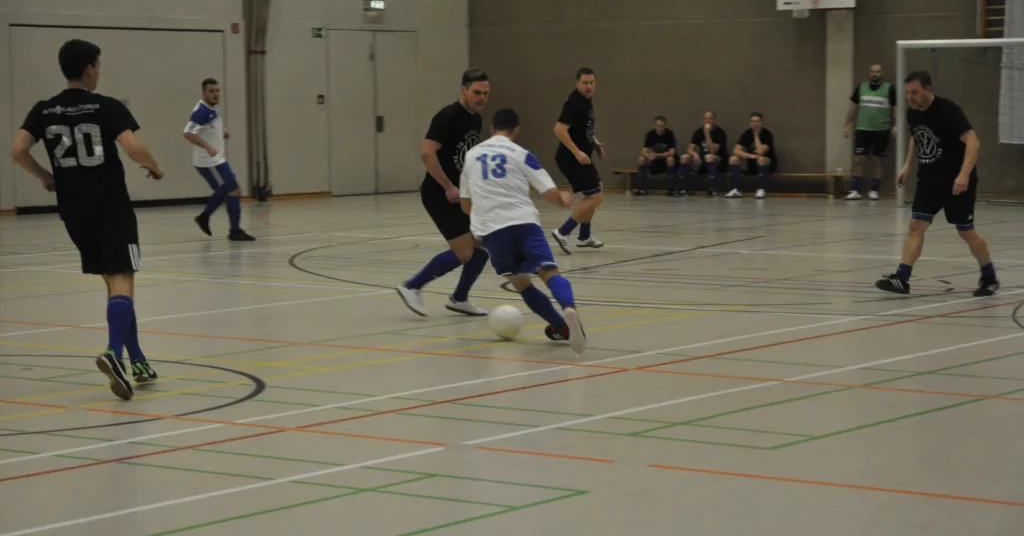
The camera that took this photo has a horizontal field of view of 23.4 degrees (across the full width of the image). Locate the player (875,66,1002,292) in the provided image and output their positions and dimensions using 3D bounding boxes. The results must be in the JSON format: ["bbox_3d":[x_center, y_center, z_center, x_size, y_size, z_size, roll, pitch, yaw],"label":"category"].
[{"bbox_3d":[3.254,-0.646,18.900,0.700,1.688,0.760,4,6,45],"label":"player"}]

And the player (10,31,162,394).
[{"bbox_3d":[-2.302,-0.289,13.400,0.740,1.863,0.620,1,5,23],"label":"player"}]

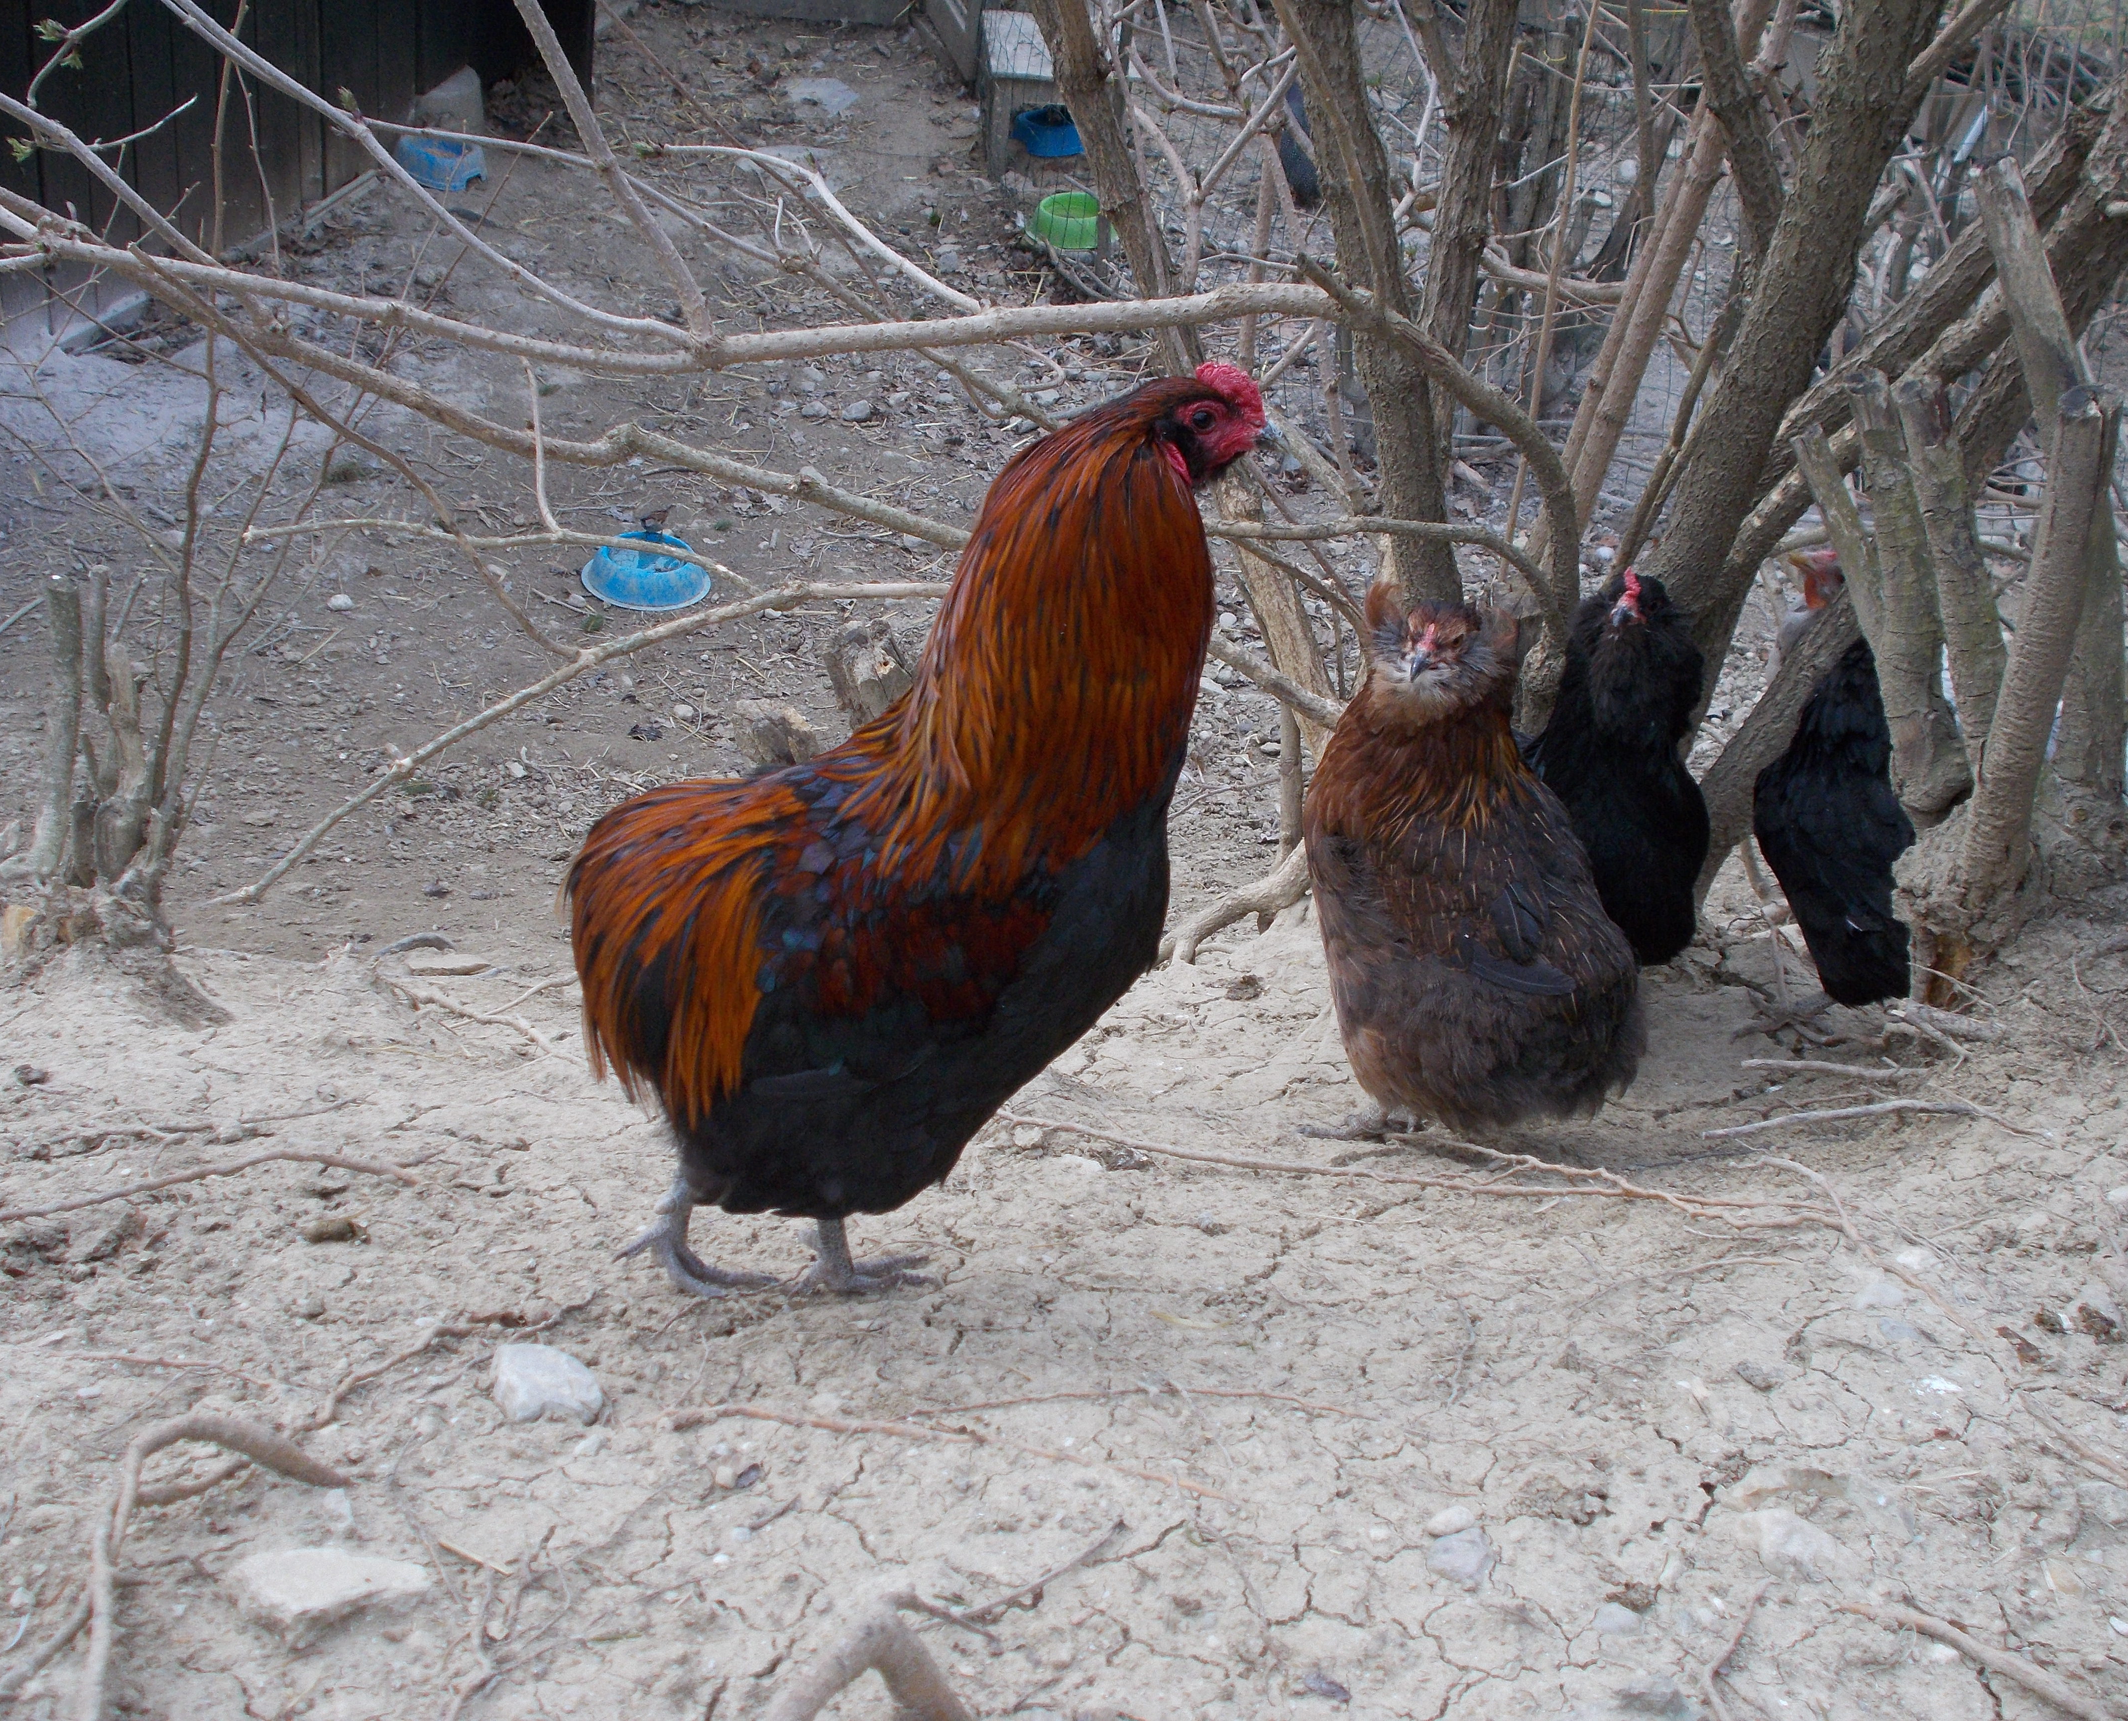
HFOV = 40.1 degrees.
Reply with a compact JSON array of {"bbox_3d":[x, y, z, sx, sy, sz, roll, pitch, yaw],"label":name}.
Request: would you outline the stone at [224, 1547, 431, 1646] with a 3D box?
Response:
[{"bbox_3d":[-0.299,0.297,1.185,0.082,0.023,0.042,-2,32,-15],"label":"stone"}]

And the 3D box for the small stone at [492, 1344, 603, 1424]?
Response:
[{"bbox_3d":[-0.245,0.248,1.385,0.051,0.026,0.035,1,31,-10],"label":"small stone"}]

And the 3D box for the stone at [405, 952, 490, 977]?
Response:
[{"bbox_3d":[-0.476,0.080,2.250,0.063,0.014,0.030,0,31,-12],"label":"stone"}]

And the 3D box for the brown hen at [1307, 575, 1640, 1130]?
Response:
[{"bbox_3d":[0.249,0.008,1.775,0.255,0.355,0.190,-10,34,-26],"label":"brown hen"}]

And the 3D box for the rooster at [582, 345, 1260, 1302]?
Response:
[{"bbox_3d":[-0.083,0.004,1.440,0.325,0.525,0.200,5,30,-3],"label":"rooster"}]

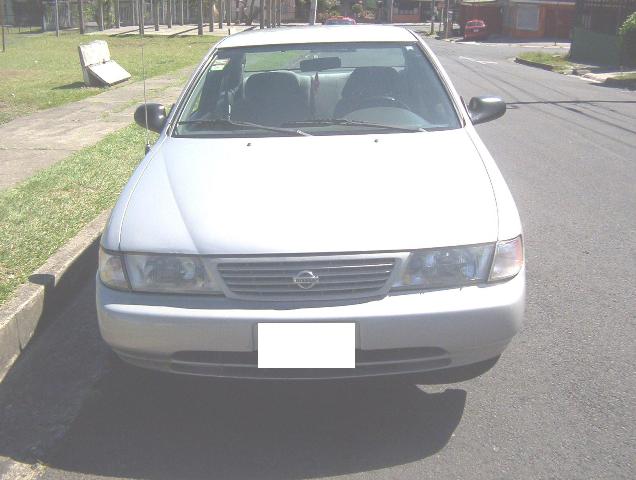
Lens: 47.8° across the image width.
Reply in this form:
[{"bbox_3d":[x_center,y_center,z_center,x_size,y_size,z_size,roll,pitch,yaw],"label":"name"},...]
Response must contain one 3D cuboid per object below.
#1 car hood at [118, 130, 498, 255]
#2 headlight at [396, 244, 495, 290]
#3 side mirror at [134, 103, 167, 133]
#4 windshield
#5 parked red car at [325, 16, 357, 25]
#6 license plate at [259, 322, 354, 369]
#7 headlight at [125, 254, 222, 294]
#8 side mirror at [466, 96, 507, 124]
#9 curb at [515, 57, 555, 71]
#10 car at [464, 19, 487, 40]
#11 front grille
[{"bbox_3d":[-0.030,-0.240,2.932,1.450,0.280,1.120,-1,18,3],"label":"car hood"},{"bbox_3d":[0.456,0.095,2.555,0.330,0.145,0.180,-4,18,-7],"label":"headlight"},{"bbox_3d":[-0.881,-0.643,3.790,0.200,0.145,0.140,-1,18,3],"label":"side mirror"},{"bbox_3d":[-0.010,-0.781,3.649,1.400,0.400,0.760,-1,18,3],"label":"windshield"},{"bbox_3d":[1.184,-10.615,36.711,1.650,1.420,4.100,-1,18,2],"label":"parked red car"},{"bbox_3d":[-0.041,0.354,2.390,0.320,0.160,0.020,-1,18,3],"label":"license plate"},{"bbox_3d":[-0.533,0.117,2.599,0.330,0.145,0.180,2,19,12],"label":"headlight"},{"bbox_3d":[0.870,-0.672,3.715,0.210,0.145,0.140,-1,18,3],"label":"side mirror"},{"bbox_3d":[6.333,-5.134,20.784,0.220,0.180,3.990,-1,18,0],"label":"curb"},{"bbox_3d":[10.704,-14.168,48.500,1.620,1.400,3.900,1,18,9],"label":"car"},{"bbox_3d":[-0.043,0.128,2.453,0.630,0.150,0.120,-1,18,3],"label":"front grille"}]

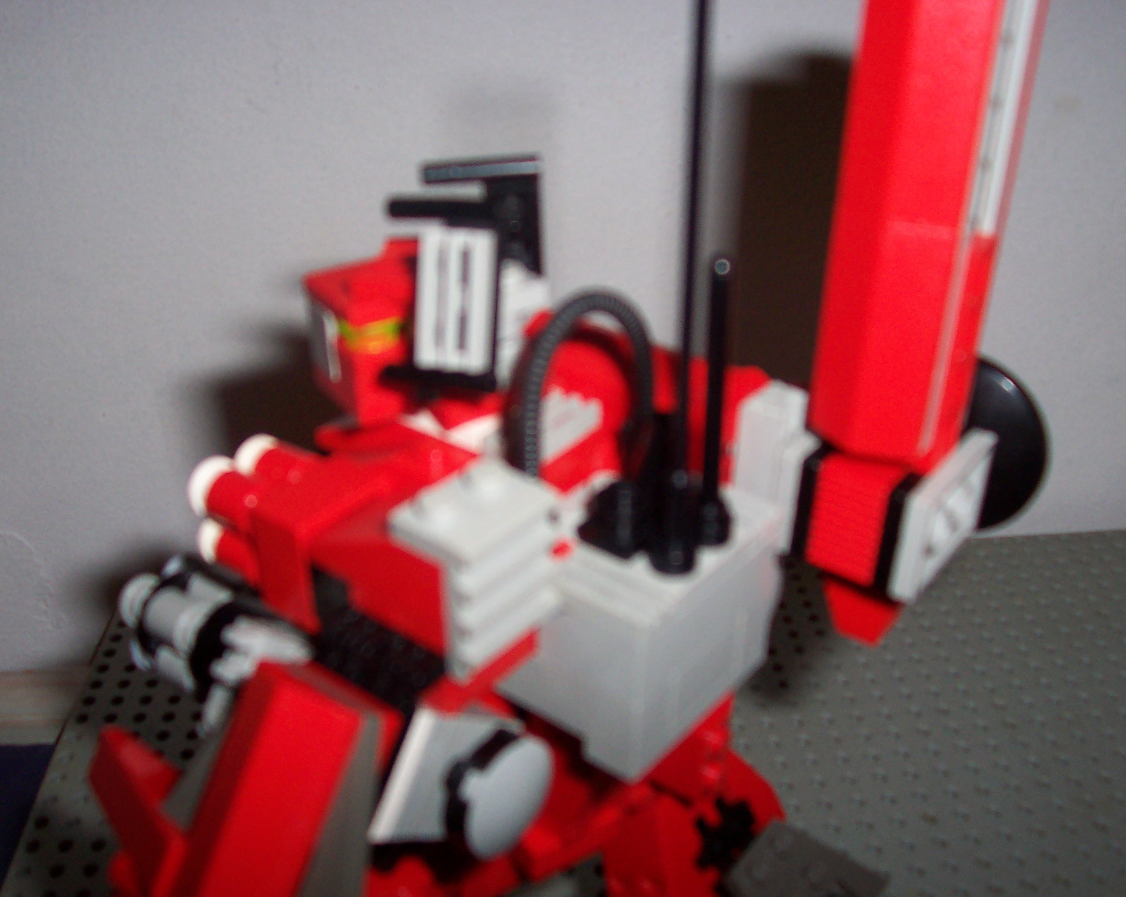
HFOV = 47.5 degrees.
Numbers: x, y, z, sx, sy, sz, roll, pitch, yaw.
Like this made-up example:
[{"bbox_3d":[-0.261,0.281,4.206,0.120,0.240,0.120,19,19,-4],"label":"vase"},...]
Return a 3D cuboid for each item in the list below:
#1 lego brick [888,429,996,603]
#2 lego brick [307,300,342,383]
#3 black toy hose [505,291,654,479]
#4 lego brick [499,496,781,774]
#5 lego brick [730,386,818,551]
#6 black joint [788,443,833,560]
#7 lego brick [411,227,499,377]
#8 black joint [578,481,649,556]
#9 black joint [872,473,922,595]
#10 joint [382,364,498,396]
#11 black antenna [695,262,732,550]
[{"bbox_3d":[0.055,0.010,0.186,0.003,0.016,0.024,21,36,31],"label":"lego brick"},{"bbox_3d":[-0.033,-0.015,0.180,0.003,0.010,0.006,-19,31,-25],"label":"lego brick"},{"bbox_3d":[0.002,-0.008,0.174,0.021,0.026,0.004,-11,30,-21],"label":"black toy hose"},{"bbox_3d":[0.011,0.023,0.184,0.025,0.026,0.033,23,35,33],"label":"lego brick"},{"bbox_3d":[0.031,0.003,0.189,0.010,0.021,0.009,23,35,33],"label":"lego brick"},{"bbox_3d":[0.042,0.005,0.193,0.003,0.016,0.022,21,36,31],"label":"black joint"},{"bbox_3d":[-0.014,-0.020,0.170,0.011,0.019,0.006,4,28,-3],"label":"lego brick"},{"bbox_3d":[0.007,0.010,0.173,0.008,0.009,0.007,23,35,33],"label":"black joint"},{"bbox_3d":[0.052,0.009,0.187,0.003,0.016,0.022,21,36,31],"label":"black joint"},{"bbox_3d":[-0.017,-0.009,0.174,0.016,0.003,0.005,4,28,-3],"label":"joint"},{"bbox_3d":[0.020,-0.005,0.164,0.005,0.038,0.005,-2,27,1],"label":"black antenna"}]

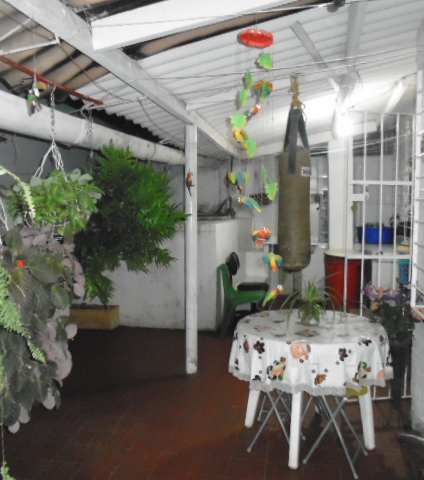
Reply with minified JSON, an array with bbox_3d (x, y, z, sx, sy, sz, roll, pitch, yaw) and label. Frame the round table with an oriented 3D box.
[{"bbox_3d":[0.601,0.874,2.989,0.970,0.720,0.970,1,4,10],"label":"round table"}]

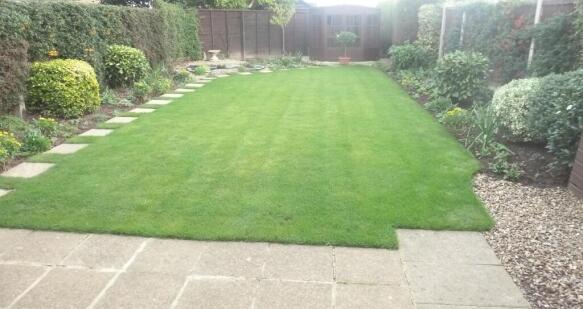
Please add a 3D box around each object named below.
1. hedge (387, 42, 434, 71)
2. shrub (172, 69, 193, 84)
[{"bbox_3d":[3.796,-3.116,12.787,1.350,0.860,1.200,2,19,5],"label":"hedge"},{"bbox_3d":[-2.676,-1.939,9.967,0.480,0.400,0.460,2,19,5],"label":"shrub"}]

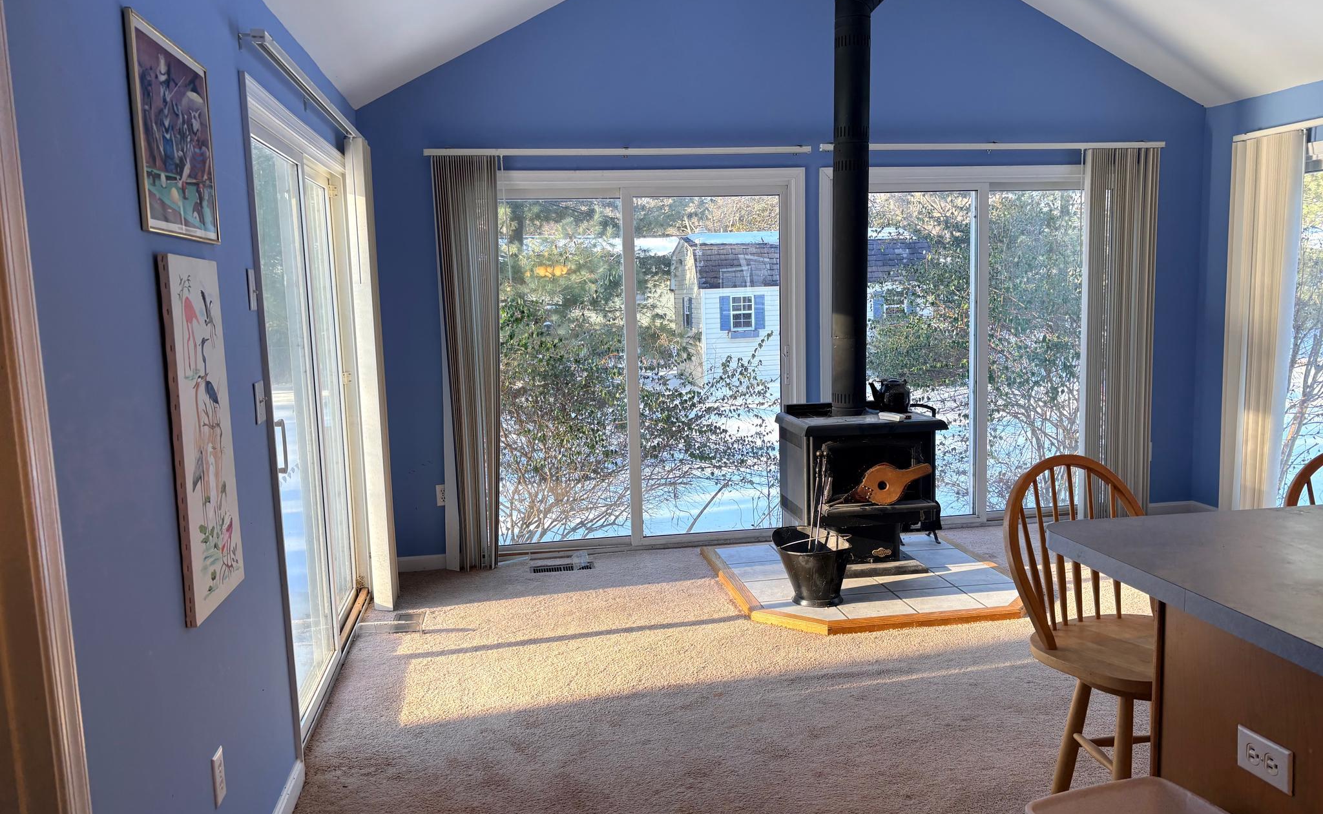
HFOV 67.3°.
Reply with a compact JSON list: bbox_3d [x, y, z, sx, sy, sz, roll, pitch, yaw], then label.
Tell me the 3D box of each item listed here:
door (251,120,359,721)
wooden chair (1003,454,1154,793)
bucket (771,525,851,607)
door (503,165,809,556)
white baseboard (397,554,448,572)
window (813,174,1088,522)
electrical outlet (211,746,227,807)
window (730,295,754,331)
[{"bbox_3d":[-1.316,0.009,3.879,0.120,2.020,1.870,-3,7,-9],"label":"door"},{"bbox_3d":[1.109,0.652,2.369,0.460,1.030,0.540,-3,7,-13],"label":"wooden chair"},{"bbox_3d":[0.681,0.708,4.489,0.370,0.310,0.320,2,8,28],"label":"bucket"},{"bbox_3d":[-0.142,-0.243,5.441,1.920,2.060,0.120,-3,7,-9],"label":"door"},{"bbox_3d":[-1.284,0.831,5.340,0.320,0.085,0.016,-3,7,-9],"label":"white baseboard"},{"bbox_3d":[1.846,-0.343,5.749,1.920,2.050,0.120,-3,7,-9],"label":"window"},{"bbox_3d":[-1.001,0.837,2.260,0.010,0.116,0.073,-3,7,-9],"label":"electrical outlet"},{"bbox_3d":[1.663,-1.940,20.500,0.490,0.730,0.070,-3,7,-9],"label":"window"}]

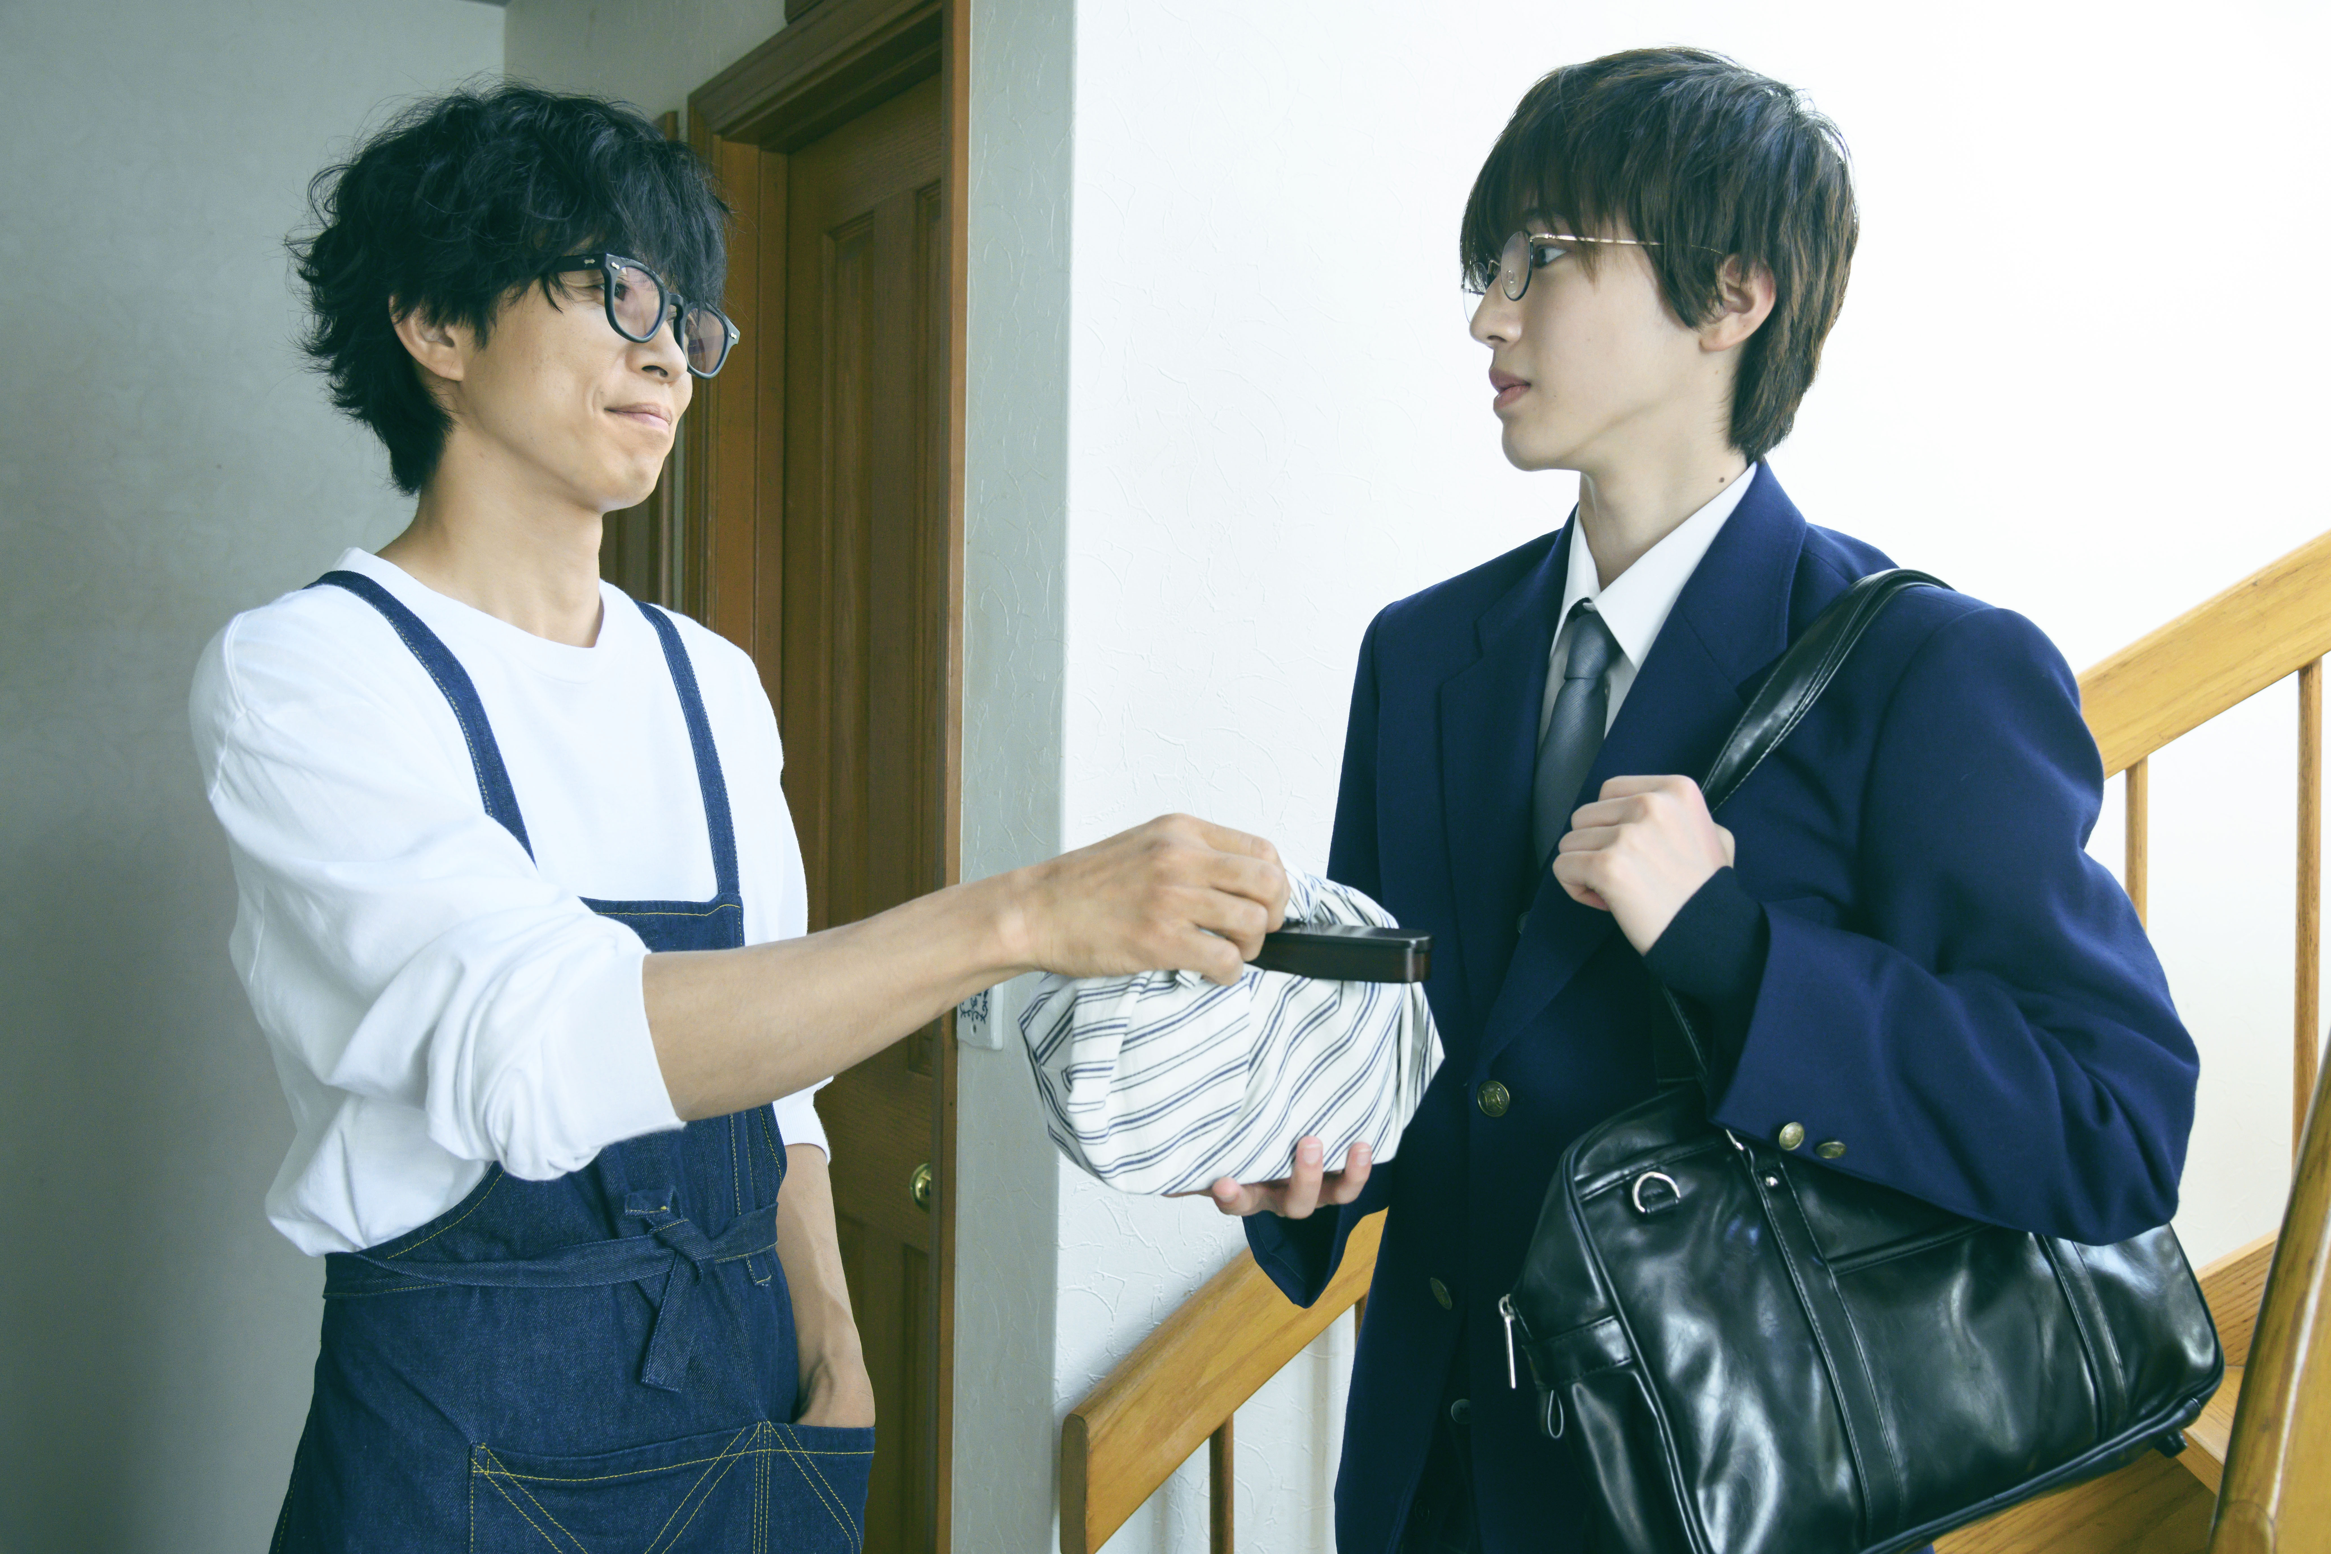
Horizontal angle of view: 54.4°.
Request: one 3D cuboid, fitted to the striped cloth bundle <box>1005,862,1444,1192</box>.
[{"bbox_3d":[0.036,0.138,1.250,0.200,0.162,0.140,1,0,-22],"label":"striped cloth bundle"}]

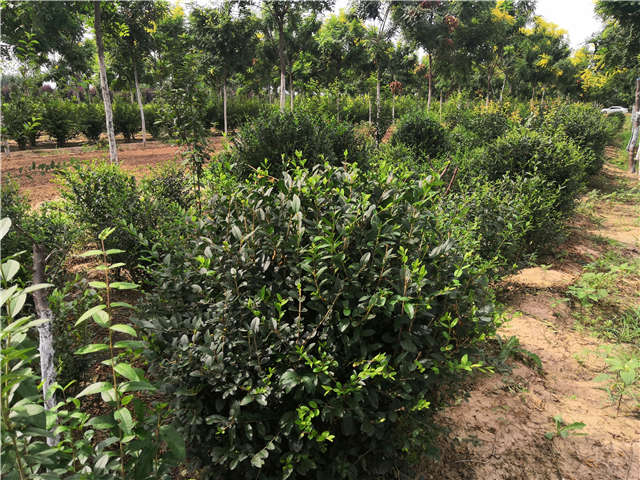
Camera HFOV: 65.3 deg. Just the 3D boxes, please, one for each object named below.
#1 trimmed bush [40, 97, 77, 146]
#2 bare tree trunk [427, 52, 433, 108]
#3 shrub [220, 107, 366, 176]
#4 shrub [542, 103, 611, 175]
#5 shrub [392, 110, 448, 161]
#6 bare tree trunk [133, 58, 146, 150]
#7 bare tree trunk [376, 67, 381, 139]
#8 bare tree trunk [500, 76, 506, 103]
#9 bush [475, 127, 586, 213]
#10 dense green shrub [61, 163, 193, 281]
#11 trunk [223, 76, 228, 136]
[{"bbox_3d":[-9.345,-4.235,17.908,1.350,1.690,1.350,-8,17,-26],"label":"trimmed bush"},{"bbox_3d":[4.116,-5.302,18.766,0.140,3.280,0.140,3,16,11],"label":"bare tree trunk"},{"bbox_3d":[-0.337,-1.120,7.161,1.950,1.430,1.950,-1,16,-3],"label":"shrub"},{"bbox_3d":[5.528,-2.148,10.716,1.500,1.510,1.500,8,17,26],"label":"shrub"},{"bbox_3d":[2.140,-2.069,10.738,1.300,1.350,1.300,3,16,11],"label":"shrub"},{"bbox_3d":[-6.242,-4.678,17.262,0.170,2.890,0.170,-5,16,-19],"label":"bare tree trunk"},{"bbox_3d":[2.095,-4.769,17.876,0.120,2.730,0.120,2,16,6],"label":"bare tree trunk"},{"bbox_3d":[9.227,-6.779,25.101,0.160,2.740,0.160,5,16,19],"label":"bare tree trunk"},{"bbox_3d":[3.115,-1.050,7.388,1.600,1.170,1.600,6,17,22],"label":"bush"},{"bbox_3d":[-1.913,-0.256,4.910,1.250,0.970,1.250,-6,17,-21],"label":"dense green shrub"},{"bbox_3d":[-4.470,-6.329,23.613,0.140,2.670,0.140,-3,16,-10],"label":"trunk"}]

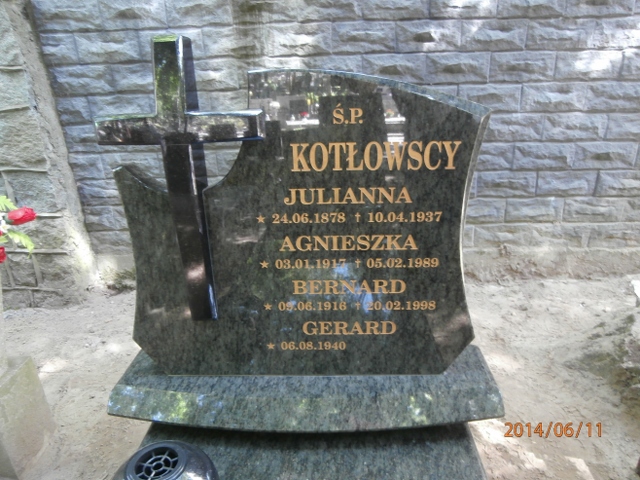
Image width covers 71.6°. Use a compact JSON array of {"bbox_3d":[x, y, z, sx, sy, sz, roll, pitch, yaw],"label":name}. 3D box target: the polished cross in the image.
[{"bbox_3d":[-0.344,-0.120,1.149,0.414,0.735,0.121,-1,20,2],"label":"polished cross"}]

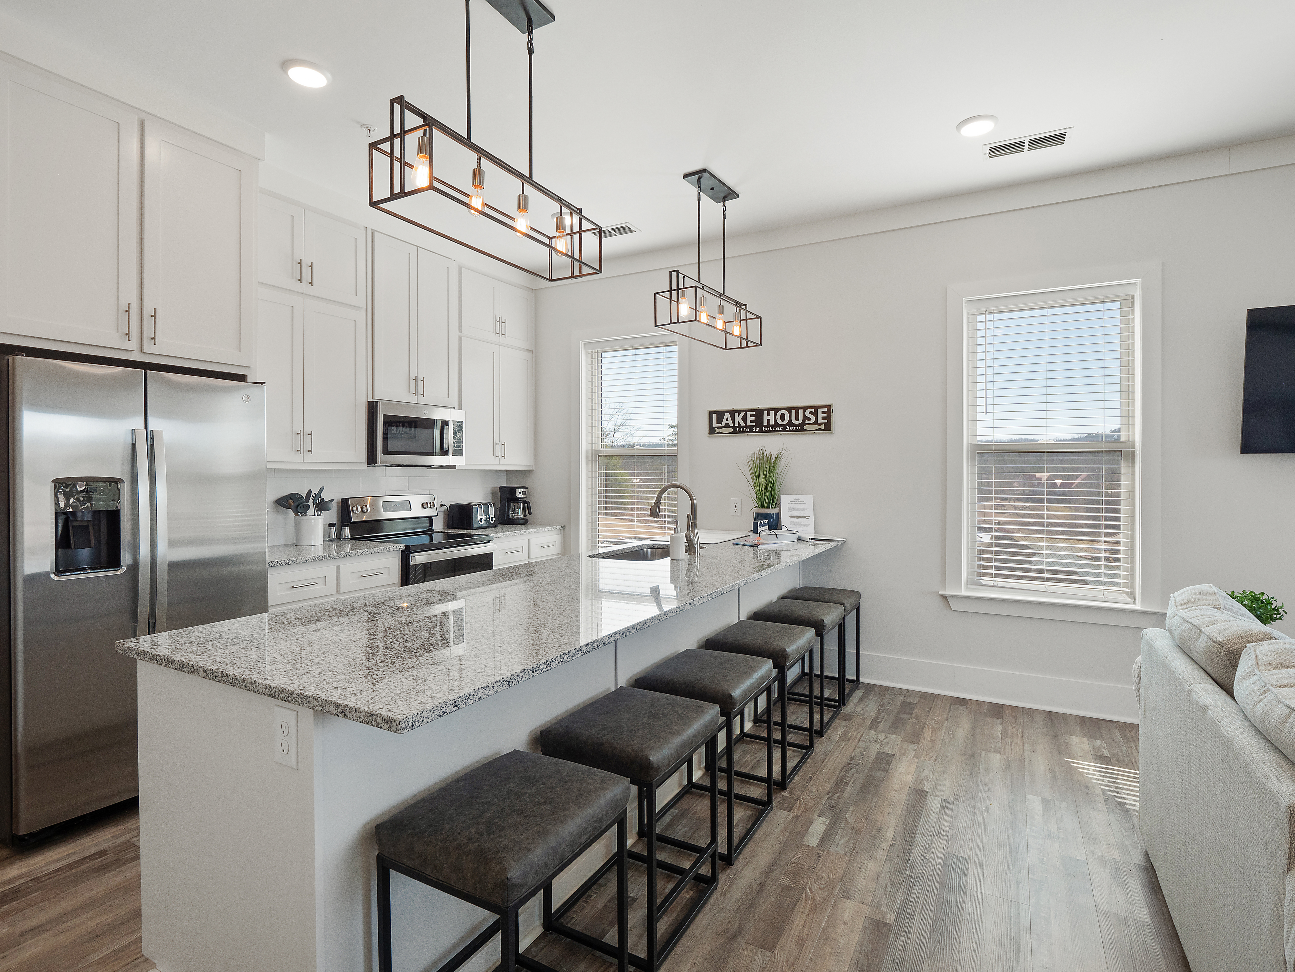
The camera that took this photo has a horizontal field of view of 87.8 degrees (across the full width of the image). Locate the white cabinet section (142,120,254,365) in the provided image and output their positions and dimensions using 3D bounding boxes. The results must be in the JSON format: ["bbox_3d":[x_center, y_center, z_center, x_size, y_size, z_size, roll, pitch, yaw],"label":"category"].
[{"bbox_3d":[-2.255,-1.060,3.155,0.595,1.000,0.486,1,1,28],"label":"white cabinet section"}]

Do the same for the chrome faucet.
[{"bbox_3d":[0.151,0.175,3.741,0.295,0.395,0.100,1,1,28],"label":"chrome faucet"}]

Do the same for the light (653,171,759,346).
[{"bbox_3d":[0.389,-1.310,3.927,0.235,0.880,1.000,1,1,28],"label":"light"}]

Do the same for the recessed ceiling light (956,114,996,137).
[{"bbox_3d":[1.570,-1.712,3.212,0.188,0.026,0.188,1,1,28],"label":"recessed ceiling light"}]

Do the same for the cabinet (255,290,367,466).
[{"bbox_3d":[-2.078,-0.594,3.858,0.320,0.965,0.850,1,1,28],"label":"cabinet"}]

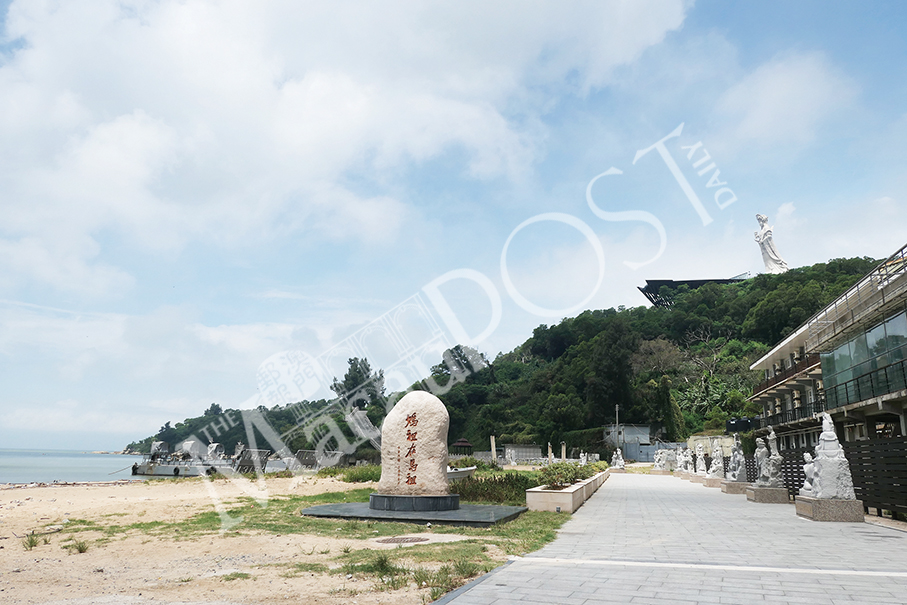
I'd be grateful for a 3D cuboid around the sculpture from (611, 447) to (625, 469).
[{"bbox_3d":[18.729,17.762,68.849,1.400,2.200,1.150,-3,-15,15],"label":"sculpture"}]

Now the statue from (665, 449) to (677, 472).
[{"bbox_3d":[25.358,18.514,70.500,1.200,2.400,1.350,-3,-15,15],"label":"statue"}]

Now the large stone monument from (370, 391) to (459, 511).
[{"bbox_3d":[-0.997,3.955,16.441,2.345,3.084,2.111,-2,-15,11],"label":"large stone monument"}]

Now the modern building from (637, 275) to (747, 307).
[{"bbox_3d":[114.192,-6.318,283.000,51.000,13.500,16.000,-1,-15,6],"label":"modern building"}]

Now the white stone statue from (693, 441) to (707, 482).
[{"bbox_3d":[18.100,11.800,44.500,1.250,2.850,1.720,-3,-15,15],"label":"white stone statue"}]

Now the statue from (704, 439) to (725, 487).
[{"bbox_3d":[15.601,9.605,36.075,1.250,2.550,1.550,-3,-15,15],"label":"statue"}]

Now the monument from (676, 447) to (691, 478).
[{"bbox_3d":[18.850,13.070,48.879,1.250,2.350,1.500,-3,-15,15],"label":"monument"}]

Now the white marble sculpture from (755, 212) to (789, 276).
[{"bbox_3d":[135.200,-24.900,258.200,11.500,28.800,10.000,0,-15,6],"label":"white marble sculpture"}]

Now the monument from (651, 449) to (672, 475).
[{"bbox_3d":[21.848,16.788,63.609,1.800,2.400,1.300,-3,-15,15],"label":"monument"}]

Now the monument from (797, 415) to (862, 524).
[{"bbox_3d":[9.360,4.127,15.391,1.138,2.589,1.612,-3,-15,15],"label":"monument"}]

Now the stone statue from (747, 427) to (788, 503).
[{"bbox_3d":[12.000,6.200,23.200,1.250,2.800,1.720,-3,-15,15],"label":"stone statue"}]

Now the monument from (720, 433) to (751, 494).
[{"bbox_3d":[12.616,7.190,27.164,1.068,2.640,1.511,-3,-15,15],"label":"monument"}]

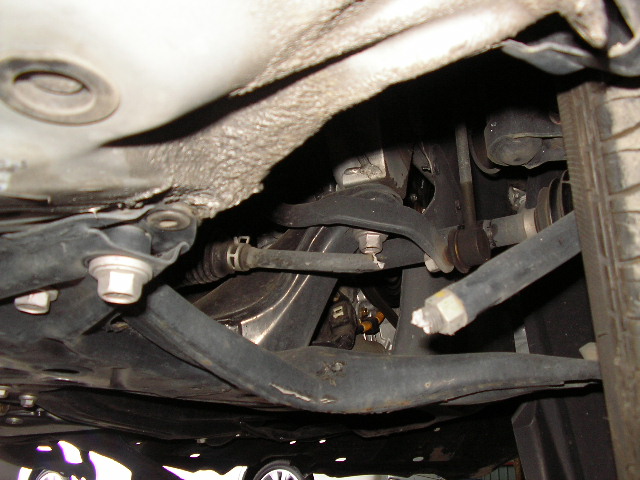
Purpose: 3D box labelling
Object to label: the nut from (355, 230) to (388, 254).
[{"bbox_3d":[0.046,0.002,0.630,0.030,0.017,0.030,2,-21,-6],"label":"nut"}]

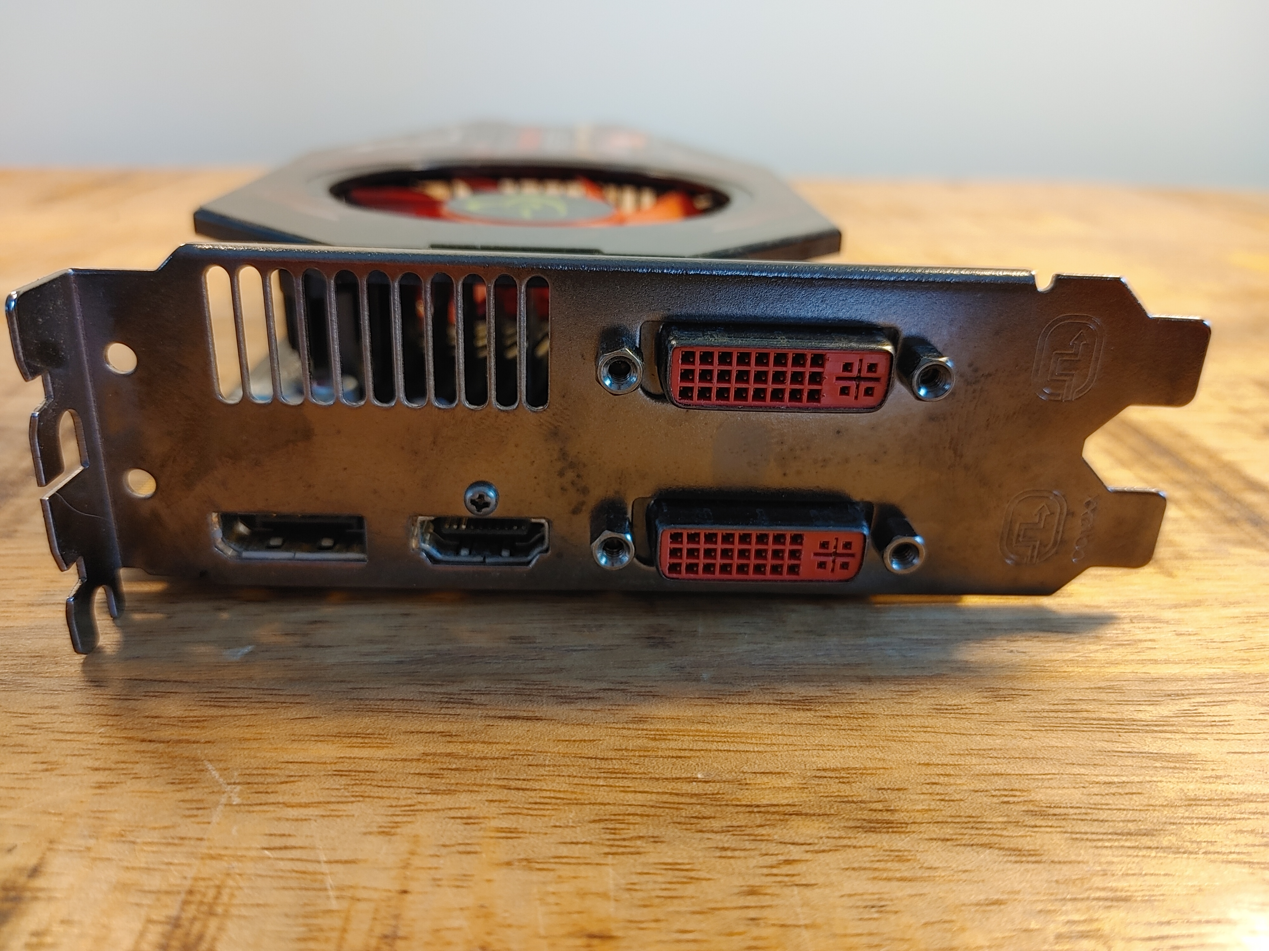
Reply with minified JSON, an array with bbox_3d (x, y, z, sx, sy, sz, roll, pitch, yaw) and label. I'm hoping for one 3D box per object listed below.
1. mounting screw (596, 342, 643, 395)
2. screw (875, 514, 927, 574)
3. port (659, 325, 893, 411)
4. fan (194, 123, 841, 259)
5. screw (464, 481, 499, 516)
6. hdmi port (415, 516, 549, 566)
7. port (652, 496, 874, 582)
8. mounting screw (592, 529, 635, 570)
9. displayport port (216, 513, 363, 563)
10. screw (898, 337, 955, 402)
[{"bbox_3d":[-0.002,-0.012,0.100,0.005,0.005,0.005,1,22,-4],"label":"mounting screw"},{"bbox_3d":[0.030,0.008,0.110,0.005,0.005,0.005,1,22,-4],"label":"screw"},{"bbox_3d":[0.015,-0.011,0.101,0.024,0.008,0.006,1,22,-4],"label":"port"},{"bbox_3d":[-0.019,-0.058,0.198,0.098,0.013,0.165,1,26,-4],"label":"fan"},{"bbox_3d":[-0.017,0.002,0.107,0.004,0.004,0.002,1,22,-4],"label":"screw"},{"bbox_3d":[-0.018,0.007,0.111,0.015,0.006,0.006,1,22,-4],"label":"hdmi port"},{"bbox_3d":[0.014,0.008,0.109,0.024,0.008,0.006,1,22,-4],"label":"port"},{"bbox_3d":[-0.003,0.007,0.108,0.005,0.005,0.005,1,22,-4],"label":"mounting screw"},{"bbox_3d":[-0.039,0.006,0.110,0.017,0.006,0.006,1,22,-4],"label":"displayport port"},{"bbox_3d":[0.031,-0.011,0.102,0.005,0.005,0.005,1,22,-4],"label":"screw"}]

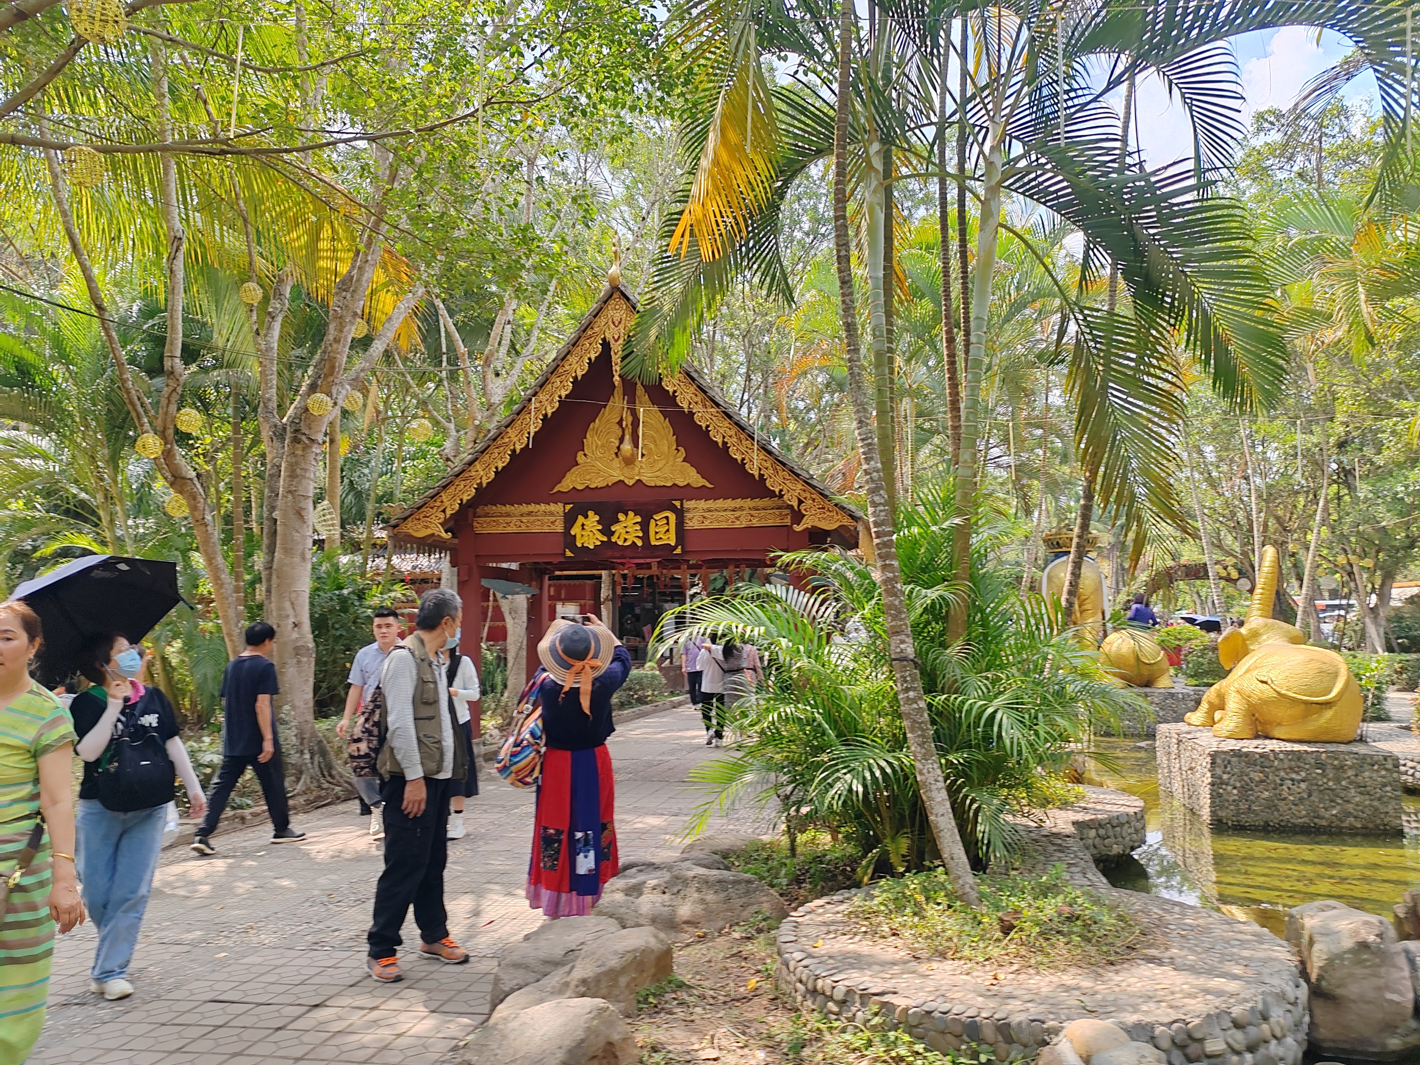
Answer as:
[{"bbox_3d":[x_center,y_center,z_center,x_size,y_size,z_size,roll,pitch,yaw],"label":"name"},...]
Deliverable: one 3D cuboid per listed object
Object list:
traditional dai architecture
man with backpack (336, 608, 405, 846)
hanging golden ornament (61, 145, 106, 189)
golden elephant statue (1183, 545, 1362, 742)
[{"bbox_3d":[-0.768,0.036,13.948,5.000,5.500,4.200,-1,-5,6],"label":"traditional dai architecture"},{"bbox_3d":[-2.520,1.463,8.566,0.600,1.730,0.450,0,-5,-5],"label":"man with backpack"},{"bbox_3d":[-3.678,-2.139,6.500,0.235,0.235,0.235,-1,-5,0],"label":"hanging golden ornament"},{"bbox_3d":[5.554,1.059,10.964,1.120,1.830,1.600,3,-6,-32],"label":"golden elephant statue"}]

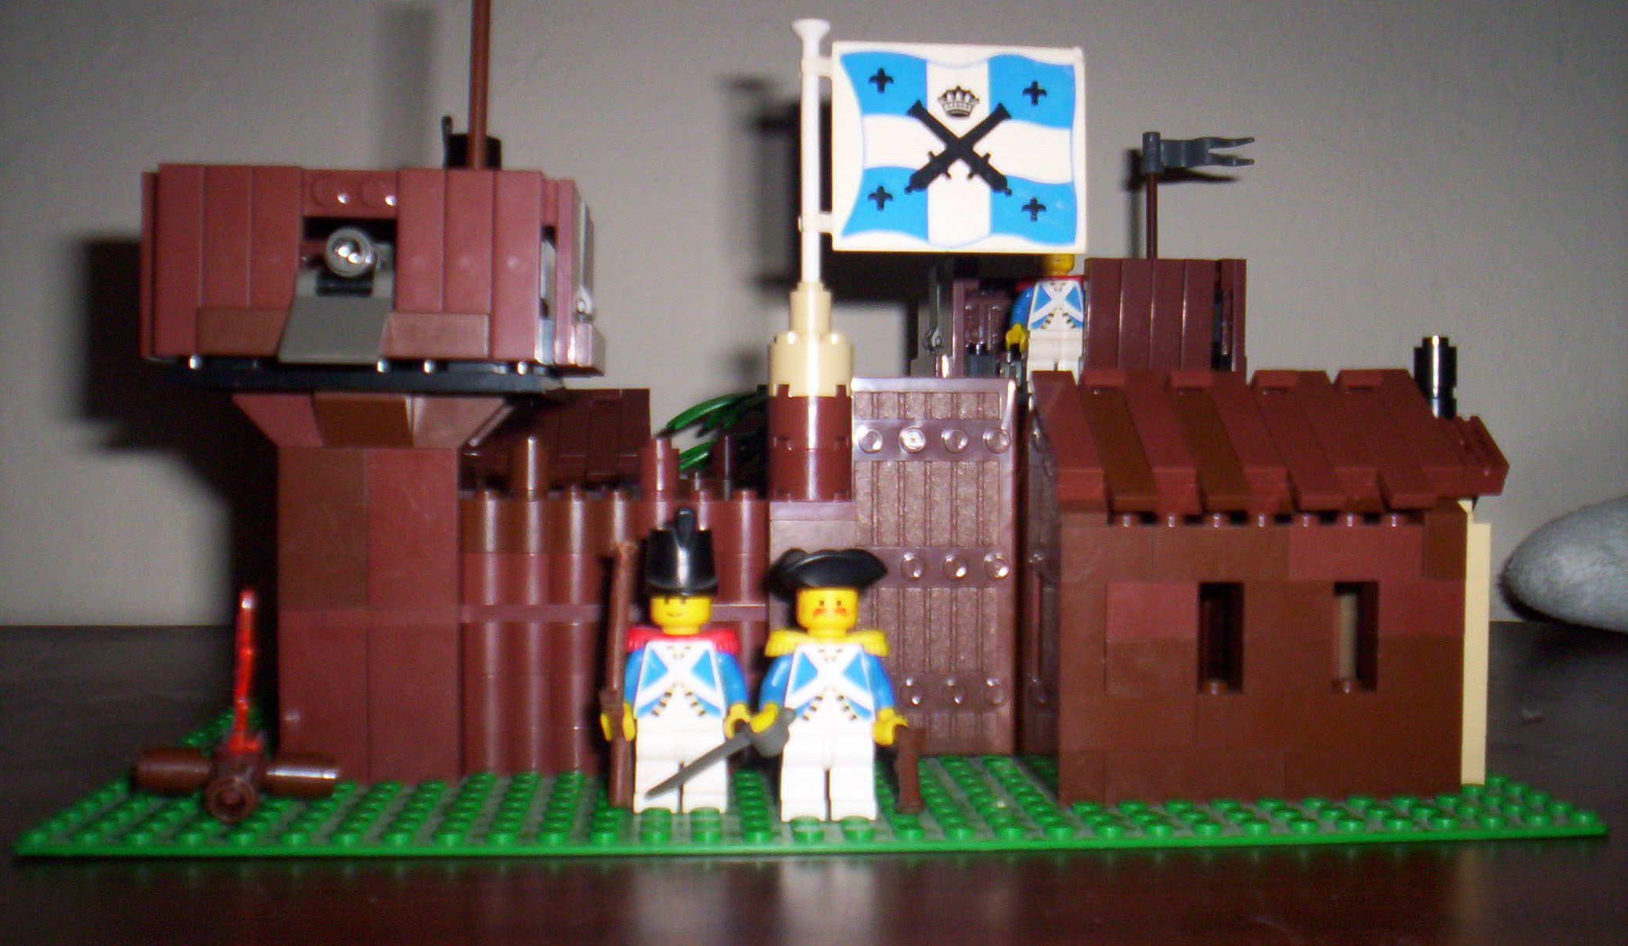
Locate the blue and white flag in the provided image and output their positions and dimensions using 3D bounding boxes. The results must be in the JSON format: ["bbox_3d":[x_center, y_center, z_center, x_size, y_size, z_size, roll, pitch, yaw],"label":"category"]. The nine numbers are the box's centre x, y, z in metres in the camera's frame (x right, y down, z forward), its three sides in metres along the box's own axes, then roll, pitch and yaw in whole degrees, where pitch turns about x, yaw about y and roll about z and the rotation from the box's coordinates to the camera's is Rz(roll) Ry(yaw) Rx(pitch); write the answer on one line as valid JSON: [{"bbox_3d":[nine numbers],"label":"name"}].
[{"bbox_3d":[0.028,-0.063,0.337,0.050,0.040,0.003,0,1,-8],"label":"blue and white flag"}]

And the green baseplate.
[{"bbox_3d":[-0.006,0.056,0.399,0.256,0.003,0.256,0,1,-4],"label":"green baseplate"}]

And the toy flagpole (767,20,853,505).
[{"bbox_3d":[-0.001,-0.041,0.333,0.016,0.093,0.016,0,1,-4],"label":"toy flagpole"}]

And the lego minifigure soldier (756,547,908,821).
[{"bbox_3d":[0.003,0.035,0.290,0.025,0.045,0.017,0,1,-4],"label":"lego minifigure soldier"}]

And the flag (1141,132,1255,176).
[{"bbox_3d":[0.107,-0.089,0.482,0.031,0.011,0.005,0,1,-4],"label":"flag"}]

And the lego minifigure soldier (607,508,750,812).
[{"bbox_3d":[-0.023,0.032,0.296,0.024,0.051,0.015,0,1,-4],"label":"lego minifigure soldier"}]

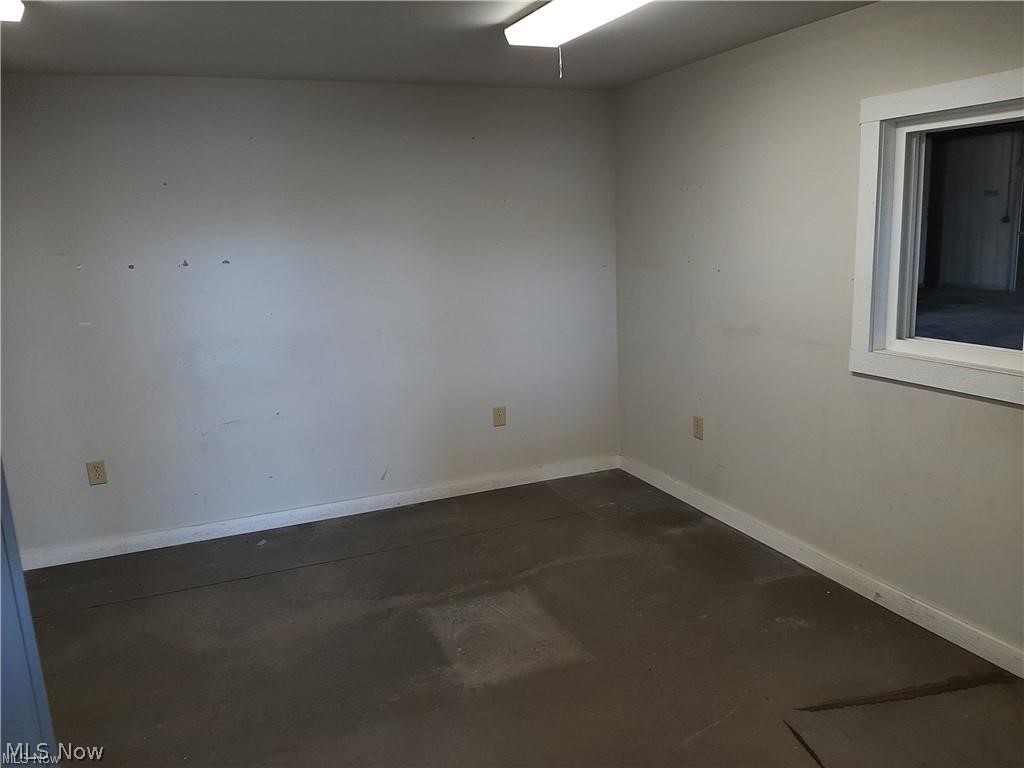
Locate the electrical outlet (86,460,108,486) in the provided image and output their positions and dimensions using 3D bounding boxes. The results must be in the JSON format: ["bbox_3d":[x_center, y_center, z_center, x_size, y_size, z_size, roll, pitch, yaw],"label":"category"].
[{"bbox_3d":[-2.080,0.449,3.860,0.073,0.116,0.012,-7,12,-21],"label":"electrical outlet"}]

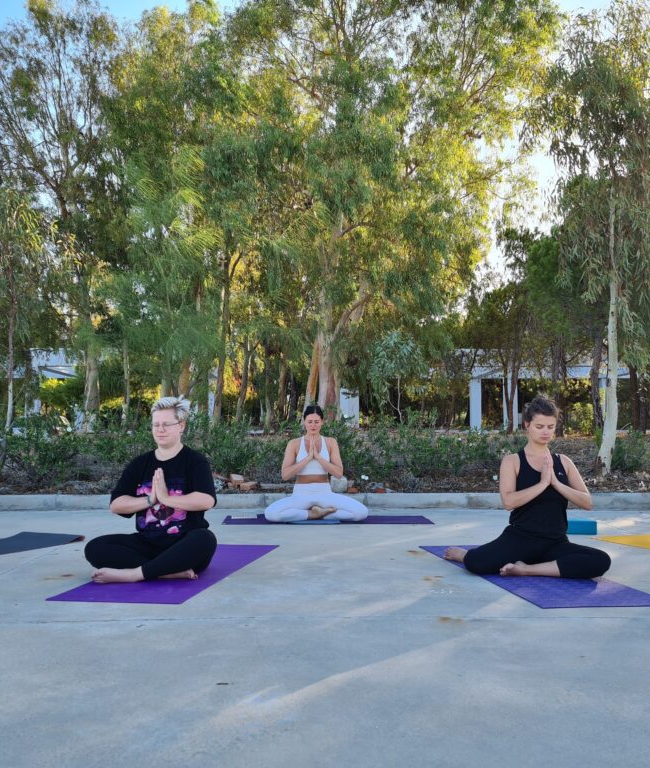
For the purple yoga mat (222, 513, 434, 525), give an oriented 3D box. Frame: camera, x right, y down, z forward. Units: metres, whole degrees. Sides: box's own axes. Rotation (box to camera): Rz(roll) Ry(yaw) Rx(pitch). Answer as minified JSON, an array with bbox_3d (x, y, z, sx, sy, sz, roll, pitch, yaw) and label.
[{"bbox_3d":[0.021,1.153,6.529,1.725,0.010,0.611,0,-4,-2],"label":"purple yoga mat"}]

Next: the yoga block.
[{"bbox_3d":[1.860,1.049,5.646,0.230,0.096,0.150,0,-4,4],"label":"yoga block"}]

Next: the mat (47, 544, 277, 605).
[{"bbox_3d":[-0.746,0.978,4.119,0.605,0.010,1.788,-1,-4,10],"label":"mat"}]

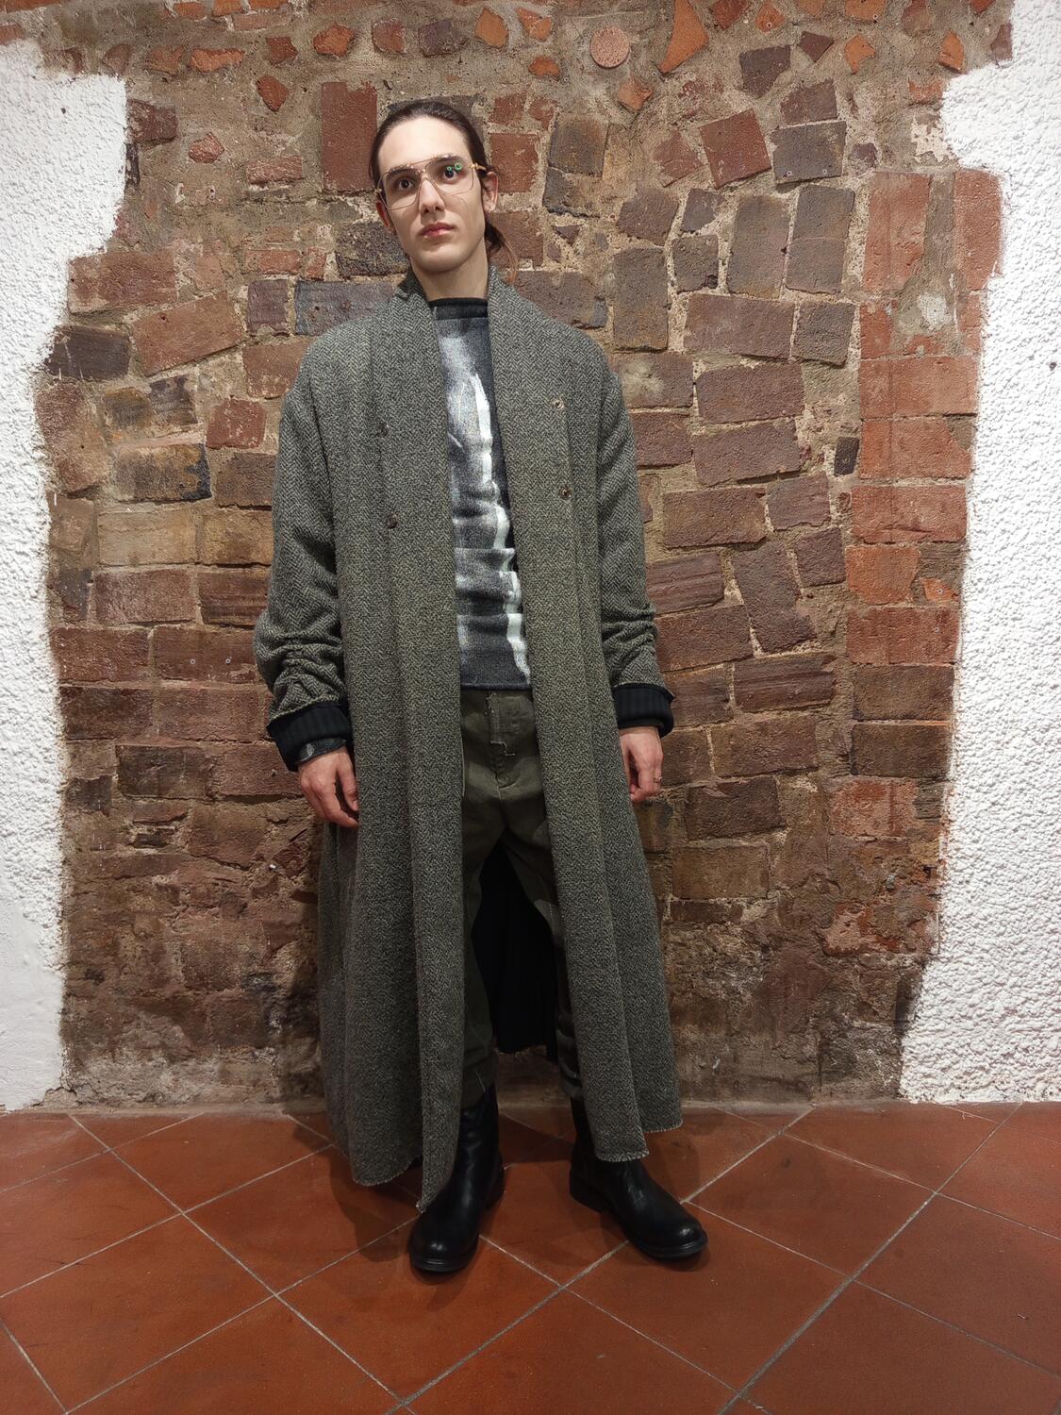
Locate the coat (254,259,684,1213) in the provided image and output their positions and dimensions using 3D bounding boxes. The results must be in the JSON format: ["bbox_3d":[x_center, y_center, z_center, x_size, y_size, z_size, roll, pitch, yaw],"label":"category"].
[{"bbox_3d":[-0.099,0.038,1.619,0.670,1.479,0.350,-2,4,-8],"label":"coat"}]

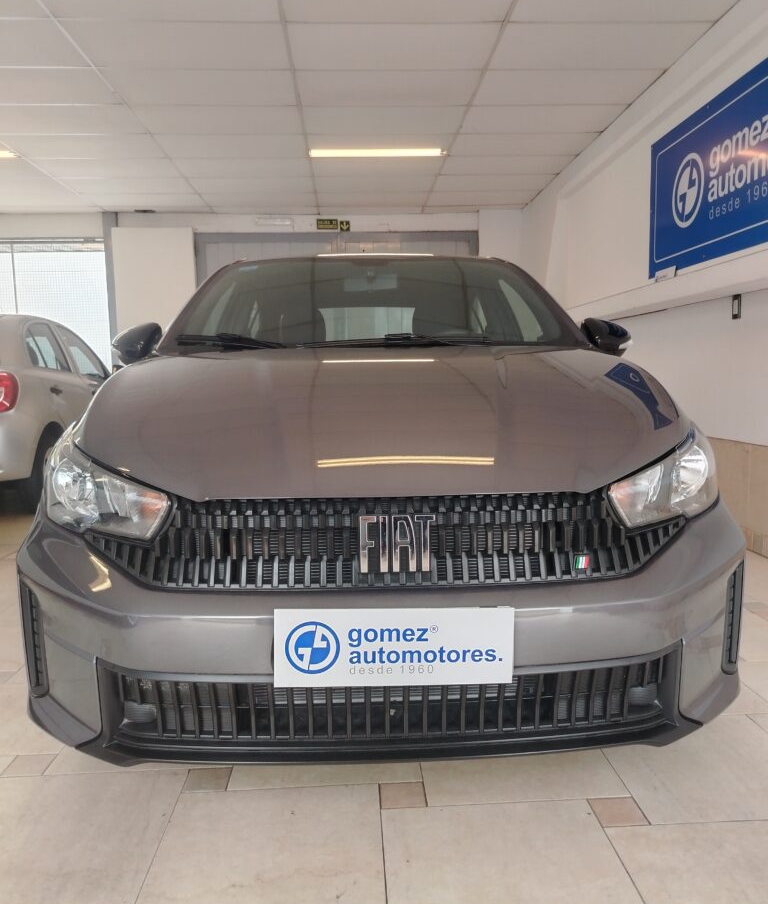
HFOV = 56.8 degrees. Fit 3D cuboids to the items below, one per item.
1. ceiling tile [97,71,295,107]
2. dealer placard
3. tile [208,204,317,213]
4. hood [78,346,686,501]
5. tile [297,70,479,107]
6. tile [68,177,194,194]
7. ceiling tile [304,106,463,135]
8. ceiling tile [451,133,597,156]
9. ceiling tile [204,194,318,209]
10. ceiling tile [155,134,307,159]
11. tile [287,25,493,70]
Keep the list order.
[{"bbox_3d":[-1.209,-2.453,4.775,1.219,0.025,0.599,-1,6,-3],"label":"ceiling tile"},{"bbox_3d":[0.017,0.337,1.223,0.410,0.135,0.010,0,6,-4],"label":"dealer placard"},{"bbox_3d":[-1.368,-2.811,8.241,1.210,0.020,0.390,-1,6,-3],"label":"tile"},{"bbox_3d":[-0.002,-0.123,1.743,1.410,0.310,1.010,-1,6,-1],"label":"hood"},{"bbox_3d":[0.021,-2.448,4.763,1.200,0.020,0.591,-1,6,-3],"label":"tile"},{"bbox_3d":[-2.527,-2.662,7.089,1.210,0.020,0.605,-1,6,-3],"label":"tile"},{"bbox_3d":[-0.006,-2.510,5.355,1.200,0.020,0.591,-1,6,-3],"label":"ceiling tile"},{"bbox_3d":[1.169,-2.631,6.070,1.210,0.020,0.605,-1,6,-3],"label":"ceiling tile"},{"bbox_3d":[-1.344,-2.757,7.747,1.210,0.020,0.605,-1,6,-3],"label":"ceiling tile"},{"bbox_3d":[-1.266,-2.577,5.974,1.219,0.025,0.599,-1,6,-3],"label":"ceiling tile"},{"bbox_3d":[0.049,-2.386,4.171,1.200,0.020,0.591,-1,6,-3],"label":"tile"}]

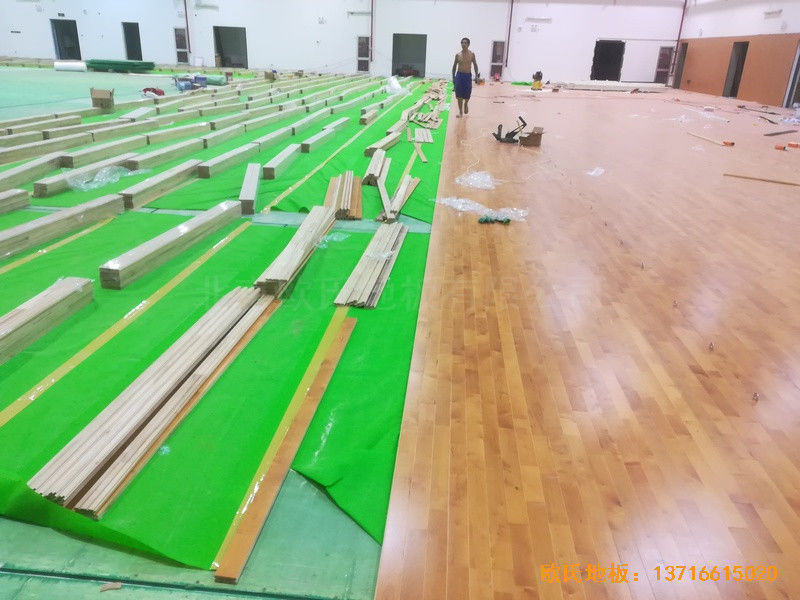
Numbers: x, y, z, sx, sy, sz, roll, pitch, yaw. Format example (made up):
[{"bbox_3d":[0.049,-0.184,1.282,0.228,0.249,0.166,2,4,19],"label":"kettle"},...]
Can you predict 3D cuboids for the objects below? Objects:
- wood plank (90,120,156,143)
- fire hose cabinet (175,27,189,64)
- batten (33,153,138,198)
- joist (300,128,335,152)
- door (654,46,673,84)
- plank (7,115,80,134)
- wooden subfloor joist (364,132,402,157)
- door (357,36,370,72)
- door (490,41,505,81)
[{"bbox_3d":[-4.322,-2.672,9.455,0.122,0.124,1.833,5,22,6],"label":"wood plank"},{"bbox_3d":[-13.036,-15.166,35.851,0.720,1.989,0.120,4,22,4],"label":"fire hose cabinet"},{"bbox_3d":[-3.191,-1.324,6.264,0.120,0.122,1.768,3,22,3],"label":"batten"},{"bbox_3d":[-1.218,-2.423,9.115,0.120,0.123,1.792,4,22,4],"label":"joist"},{"bbox_3d":[14.812,-12.991,33.591,0.819,2.112,0.100,4,22,4],"label":"door"},{"bbox_3d":[-5.618,-2.761,9.555,0.116,0.120,1.876,2,22,0],"label":"plank"},{"bbox_3d":[-0.221,-2.350,9.050,0.147,0.123,1.836,6,23,9],"label":"wooden subfloor joist"},{"bbox_3d":[-2.119,-14.332,35.131,0.720,1.967,0.120,4,22,4],"label":"door"},{"bbox_3d":[5.596,-13.601,34.244,0.729,2.128,0.100,4,22,4],"label":"door"}]

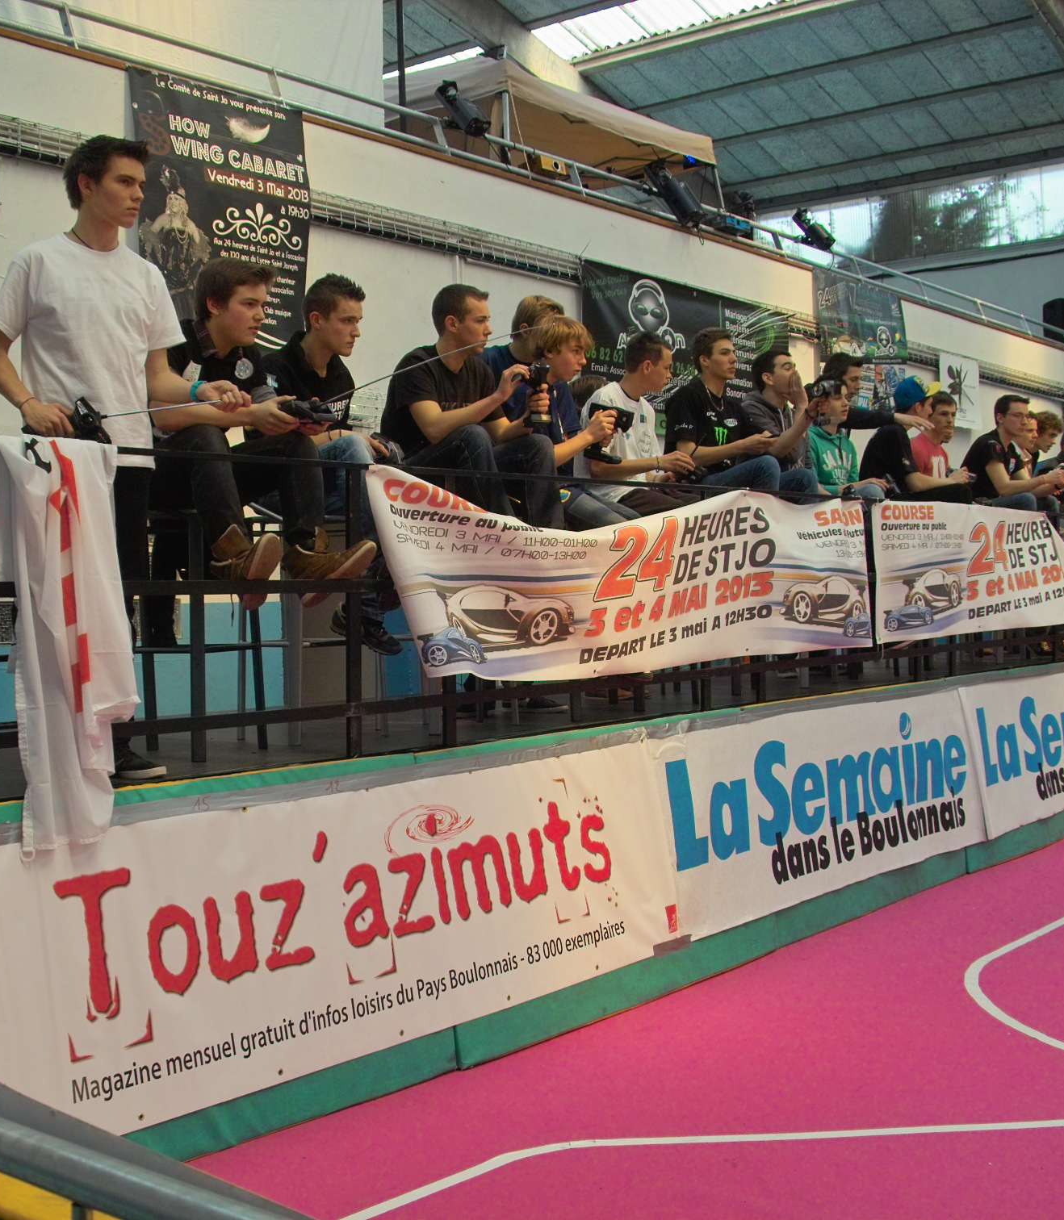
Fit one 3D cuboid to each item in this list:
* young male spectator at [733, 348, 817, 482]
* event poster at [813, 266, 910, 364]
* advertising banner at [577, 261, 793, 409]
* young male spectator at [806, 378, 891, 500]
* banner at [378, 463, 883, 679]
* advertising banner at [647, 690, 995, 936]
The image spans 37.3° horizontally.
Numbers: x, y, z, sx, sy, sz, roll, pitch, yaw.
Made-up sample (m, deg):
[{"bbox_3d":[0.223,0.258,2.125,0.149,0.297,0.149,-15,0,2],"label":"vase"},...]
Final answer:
[{"bbox_3d":[1.226,-0.662,7.824,0.500,1.280,0.680,-2,1,-43],"label":"young male spectator"},{"bbox_3d":[2.472,-2.110,11.694,0.040,0.640,1.480,0,1,39],"label":"event poster"},{"bbox_3d":[1.058,-1.626,10.208,0.050,0.920,2.450,0,1,39],"label":"advertising banner"},{"bbox_3d":[1.658,-0.560,8.388,0.480,1.330,0.680,-2,1,-43],"label":"young male spectator"},{"bbox_3d":[0.576,-0.120,6.309,0.150,0.760,3.470,0,1,39],"label":"banner"},{"bbox_3d":[1.429,0.860,7.226,0.050,0.800,2.950,-11,-5,38],"label":"advertising banner"}]

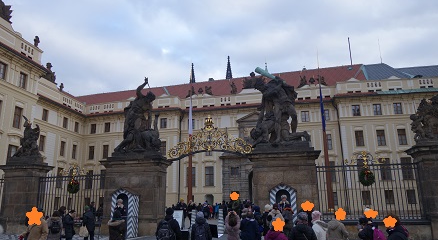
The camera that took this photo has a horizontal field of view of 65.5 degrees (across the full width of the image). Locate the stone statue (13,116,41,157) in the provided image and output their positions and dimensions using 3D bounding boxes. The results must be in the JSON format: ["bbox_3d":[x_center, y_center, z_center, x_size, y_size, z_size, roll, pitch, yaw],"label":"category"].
[{"bbox_3d":[-12.755,1.102,22.601,1.500,2.517,1.200,-4,-14,12],"label":"stone statue"}]

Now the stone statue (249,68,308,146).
[{"bbox_3d":[3.347,-0.651,19.287,3.050,4.150,1.700,-4,-14,12],"label":"stone statue"}]

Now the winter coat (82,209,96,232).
[{"bbox_3d":[-5.257,4.152,13.936,0.520,0.860,0.380,7,-15,-29],"label":"winter coat"}]

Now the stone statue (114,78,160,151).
[{"bbox_3d":[-4.946,-0.260,21.114,2.700,4.250,1.700,-4,-14,12],"label":"stone statue"}]

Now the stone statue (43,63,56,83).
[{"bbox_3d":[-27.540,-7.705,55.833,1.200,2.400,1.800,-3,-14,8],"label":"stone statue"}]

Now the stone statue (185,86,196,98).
[{"bbox_3d":[-5.106,-4.926,61.069,1.878,1.913,1.100,-4,-14,13],"label":"stone statue"}]

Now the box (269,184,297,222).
[{"bbox_3d":[3.182,4.500,16.773,1.220,2.600,0.800,-4,-14,12],"label":"box"}]

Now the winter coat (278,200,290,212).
[{"bbox_3d":[3.159,4.429,16.690,0.560,0.850,0.360,-4,-14,12],"label":"winter coat"}]

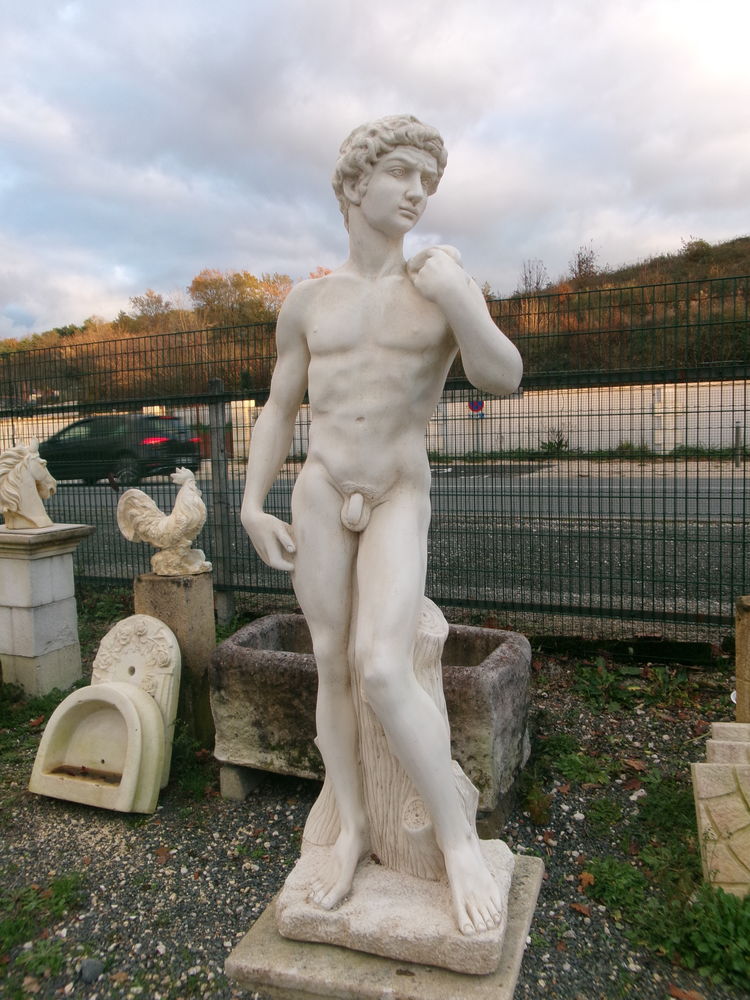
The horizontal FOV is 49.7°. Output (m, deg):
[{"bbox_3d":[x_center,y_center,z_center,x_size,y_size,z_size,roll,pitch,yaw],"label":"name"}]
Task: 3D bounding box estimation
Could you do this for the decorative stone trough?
[{"bbox_3d":[-0.020,0.640,2.615,0.960,0.375,0.450,1,6,25],"label":"decorative stone trough"}]

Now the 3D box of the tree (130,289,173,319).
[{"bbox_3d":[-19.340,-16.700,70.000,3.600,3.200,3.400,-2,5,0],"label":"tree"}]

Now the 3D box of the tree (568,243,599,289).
[{"bbox_3d":[14.180,-15.900,55.000,2.100,3.200,2.000,-2,5,0],"label":"tree"}]

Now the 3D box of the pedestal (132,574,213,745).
[{"bbox_3d":[-0.754,0.595,3.142,0.265,0.630,0.250,-1,5,5],"label":"pedestal"}]

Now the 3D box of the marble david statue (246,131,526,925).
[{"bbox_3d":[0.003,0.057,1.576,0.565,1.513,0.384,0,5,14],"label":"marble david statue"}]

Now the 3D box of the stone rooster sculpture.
[{"bbox_3d":[-0.809,0.078,3.093,0.360,0.410,0.200,-3,6,-15],"label":"stone rooster sculpture"}]

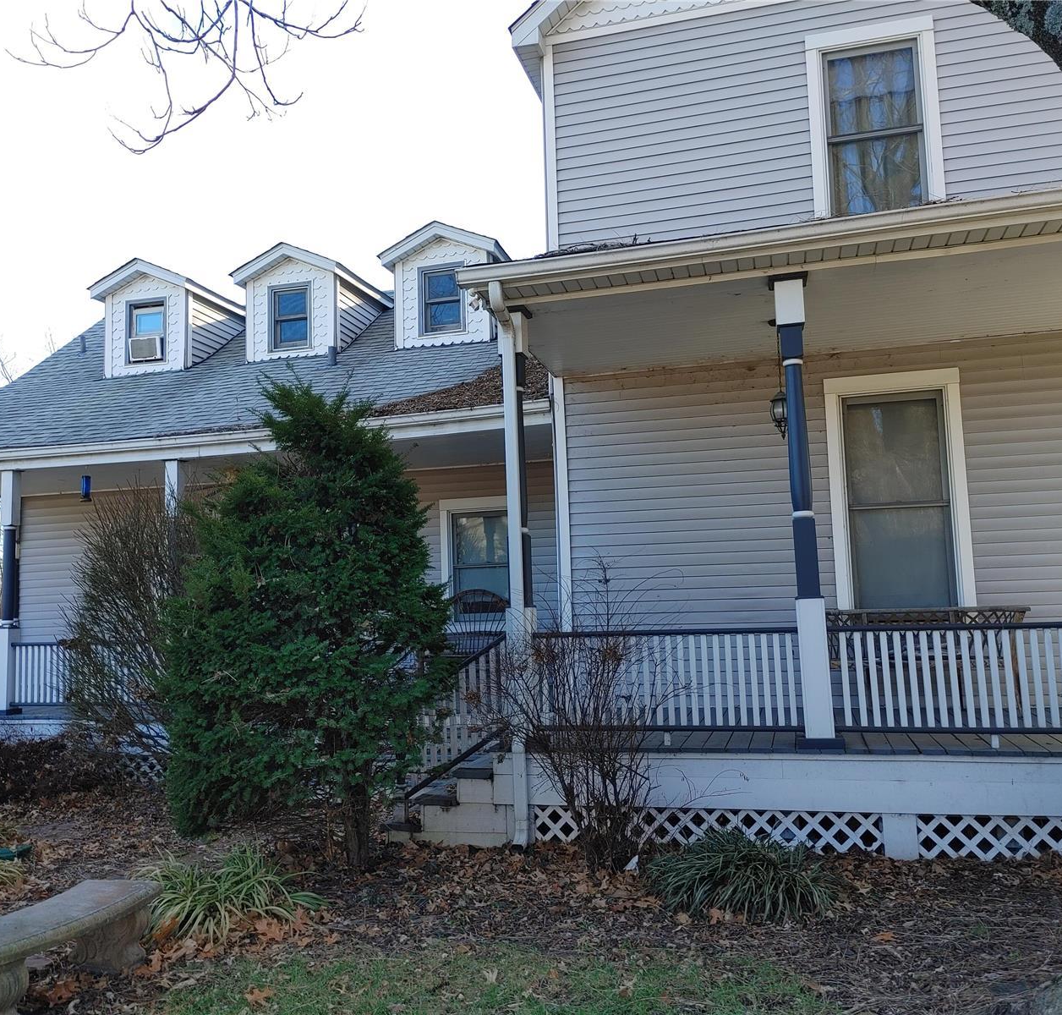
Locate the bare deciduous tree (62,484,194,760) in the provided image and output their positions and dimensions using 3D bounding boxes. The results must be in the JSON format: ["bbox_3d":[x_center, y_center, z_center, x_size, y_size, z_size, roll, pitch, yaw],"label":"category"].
[{"bbox_3d":[-3.259,1.061,8.939,1.600,2.600,1.450,-4,-6,15],"label":"bare deciduous tree"}]

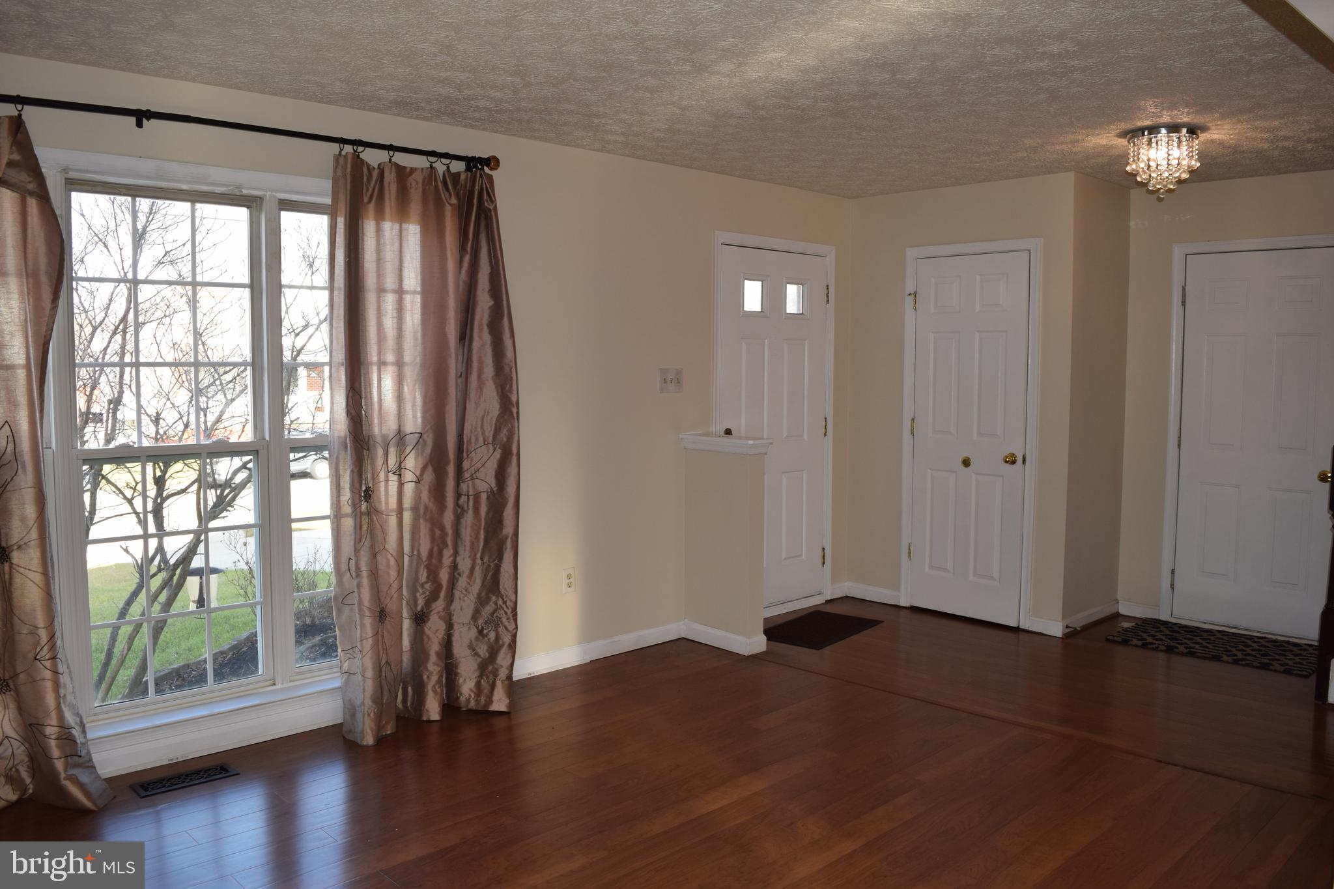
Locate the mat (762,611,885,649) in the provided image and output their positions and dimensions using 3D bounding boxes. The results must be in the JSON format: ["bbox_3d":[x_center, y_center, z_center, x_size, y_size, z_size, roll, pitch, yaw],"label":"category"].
[{"bbox_3d":[0.822,1.004,5.460,0.445,0.009,0.735,3,6,35],"label":"mat"}]

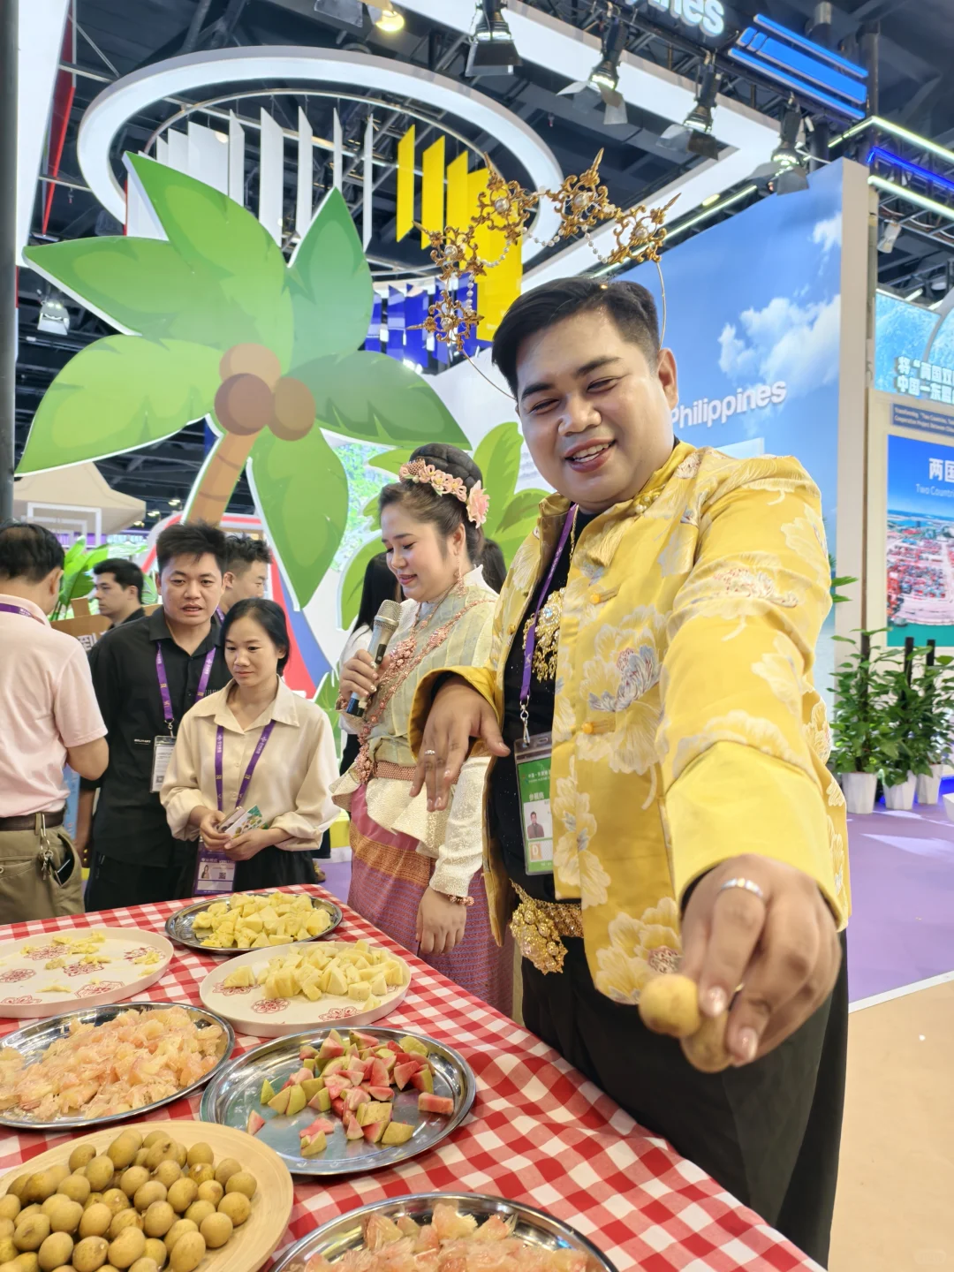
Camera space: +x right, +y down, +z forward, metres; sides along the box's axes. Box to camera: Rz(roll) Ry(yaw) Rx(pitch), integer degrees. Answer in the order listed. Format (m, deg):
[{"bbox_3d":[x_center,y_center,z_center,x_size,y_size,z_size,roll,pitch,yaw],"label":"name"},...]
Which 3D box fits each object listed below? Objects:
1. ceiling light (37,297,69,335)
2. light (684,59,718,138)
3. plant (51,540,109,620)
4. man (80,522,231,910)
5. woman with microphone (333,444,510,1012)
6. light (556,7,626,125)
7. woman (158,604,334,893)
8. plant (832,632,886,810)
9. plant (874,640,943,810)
[{"bbox_3d":[-4.664,-3.537,9.300,0.370,0.420,0.370,0,1,-30],"label":"ceiling light"},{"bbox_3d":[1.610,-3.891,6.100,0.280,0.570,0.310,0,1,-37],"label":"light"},{"bbox_3d":[-2.000,0.390,4.300,0.750,1.700,0.750,1,1,-18],"label":"plant"},{"bbox_3d":[-0.791,0.532,2.260,0.550,1.690,0.340,1,1,-20],"label":"man"},{"bbox_3d":[-0.085,0.528,1.630,0.410,1.730,0.490,0,1,-30],"label":"woman with microphone"},{"bbox_3d":[0.787,-3.844,5.700,0.380,0.720,0.420,0,1,-37],"label":"light"},{"bbox_3d":[-0.572,0.631,2.120,0.470,1.500,0.360,1,1,-7],"label":"woman"},{"bbox_3d":[2.969,0.670,6.550,0.410,1.360,0.410,0,1,-30],"label":"plant"},{"bbox_3d":[3.394,0.684,6.720,0.430,1.340,0.430,0,1,-30],"label":"plant"}]

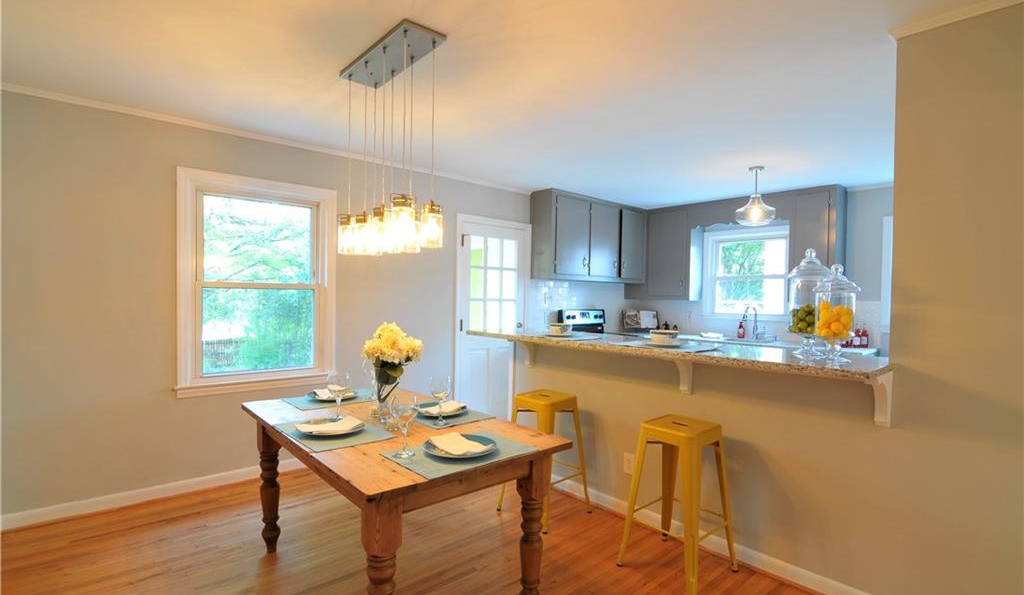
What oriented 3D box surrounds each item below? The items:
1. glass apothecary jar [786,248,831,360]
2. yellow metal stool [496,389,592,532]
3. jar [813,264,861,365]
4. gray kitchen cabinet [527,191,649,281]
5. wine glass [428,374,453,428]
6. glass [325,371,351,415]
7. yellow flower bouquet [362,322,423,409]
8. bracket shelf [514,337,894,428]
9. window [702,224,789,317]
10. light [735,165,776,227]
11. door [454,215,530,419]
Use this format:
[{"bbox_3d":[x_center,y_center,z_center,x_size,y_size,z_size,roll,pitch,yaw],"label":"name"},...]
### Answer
[{"bbox_3d":[1.407,0.026,2.143,0.185,0.500,0.185,1,0,45],"label":"glass apothecary jar"},{"bbox_3d":[0.205,0.962,2.798,0.410,0.710,0.410,1,1,-44],"label":"yellow metal stool"},{"bbox_3d":[1.402,0.067,1.958,0.190,0.420,0.190,2,1,36],"label":"jar"},{"bbox_3d":[0.939,-0.639,5.238,1.620,0.930,0.320,1,0,-38],"label":"gray kitchen cabinet"},{"bbox_3d":[-0.320,0.458,2.057,0.100,0.220,0.100,1,1,-9],"label":"wine glass"},{"bbox_3d":[-0.806,0.447,2.122,0.107,0.222,0.107,1,1,-21],"label":"glass"},{"bbox_3d":[-0.531,0.313,2.047,0.265,0.395,0.250,1,1,-14],"label":"yellow flower bouquet"},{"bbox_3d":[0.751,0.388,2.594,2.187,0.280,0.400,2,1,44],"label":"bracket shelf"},{"bbox_3d":[2.678,-0.277,5.195,0.950,1.020,0.100,1,0,45],"label":"window"},{"bbox_3d":[2.053,-0.856,3.821,0.300,0.470,0.300,1,0,-38],"label":"light"},{"bbox_3d":[-0.173,0.269,4.578,0.920,2.095,0.090,1,0,-38],"label":"door"}]

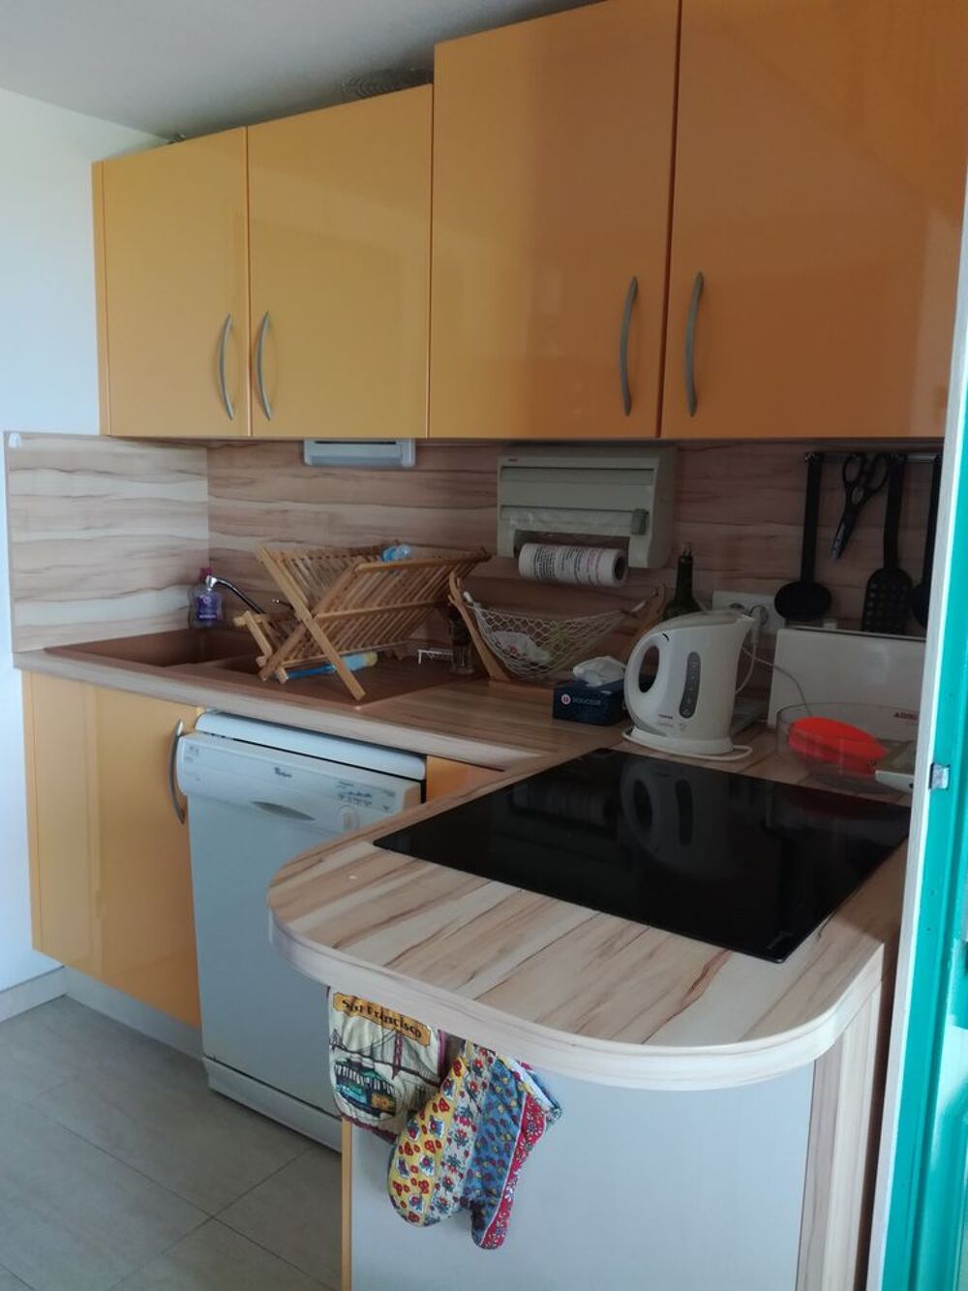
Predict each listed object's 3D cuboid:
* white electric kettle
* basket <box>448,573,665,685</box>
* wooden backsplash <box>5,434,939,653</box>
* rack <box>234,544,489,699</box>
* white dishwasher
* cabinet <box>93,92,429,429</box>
[{"bbox_3d":[0.354,0.052,1.765,0.230,0.237,0.155,8,11,32],"label":"white electric kettle"},{"bbox_3d":[0.158,-0.029,2.206,0.510,0.245,0.140,7,11,29],"label":"basket"},{"bbox_3d":[-0.117,-0.157,2.059,2.010,0.526,0.620,8,11,34],"label":"wooden backsplash"},{"bbox_3d":[-0.273,-0.076,2.277,0.360,0.286,0.440,8,11,34],"label":"rack"},{"bbox_3d":[-0.218,0.573,2.203,0.599,0.860,0.598,8,11,34],"label":"white dishwasher"},{"bbox_3d":[-0.431,-0.800,2.330,1.033,0.643,0.355,8,11,34],"label":"cabinet"}]

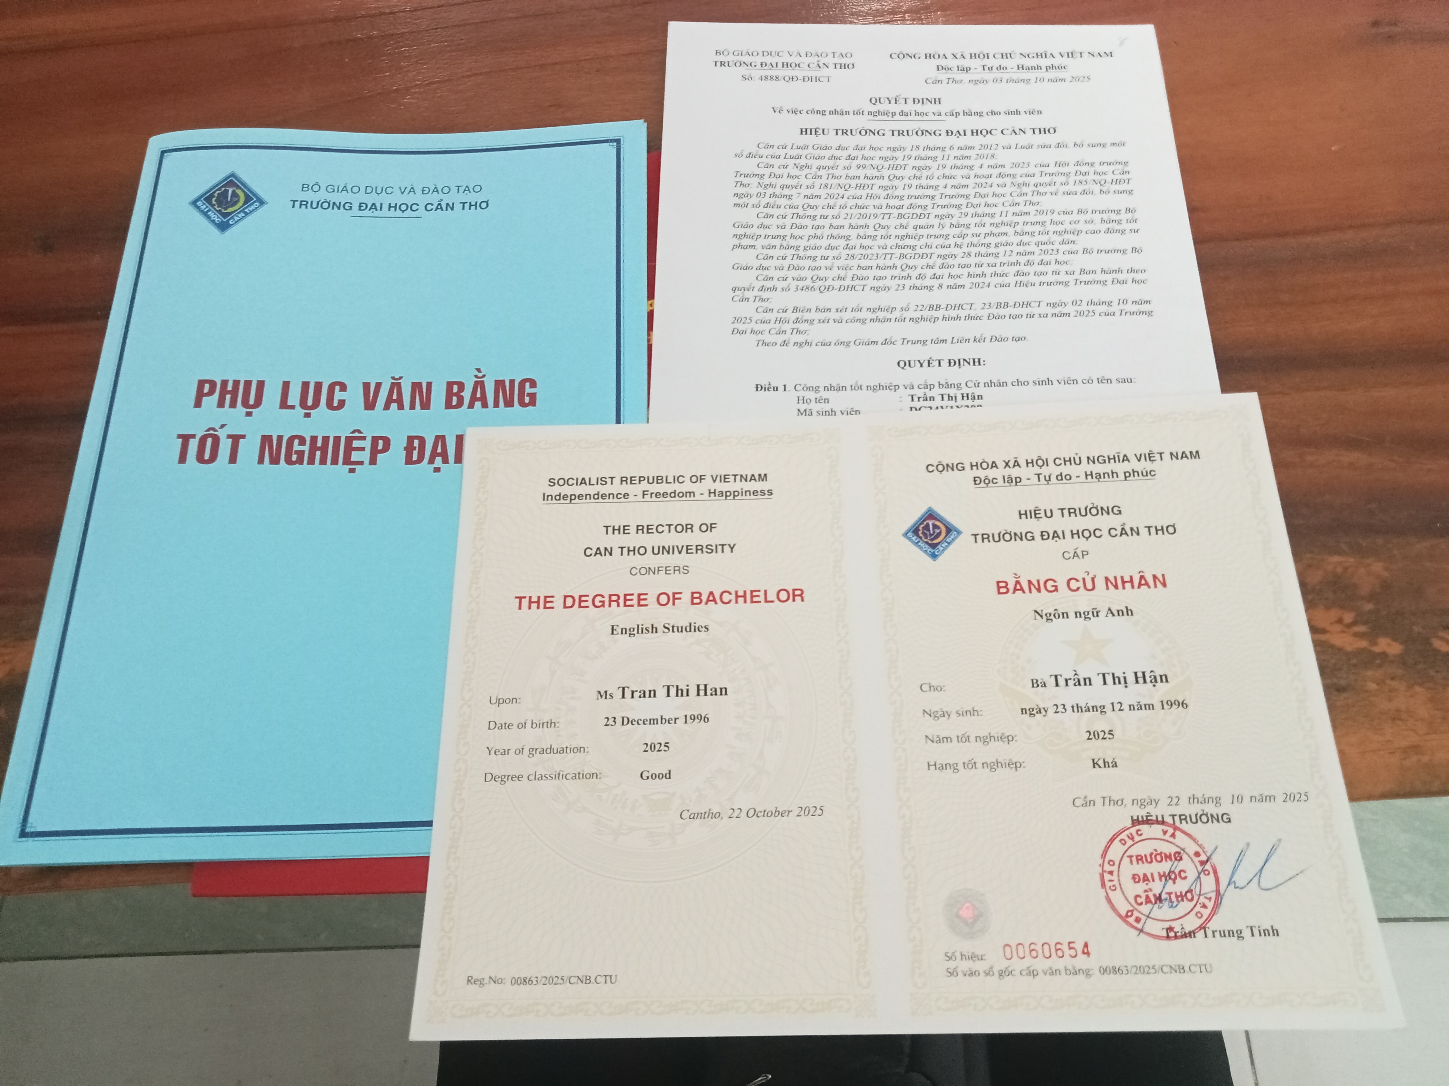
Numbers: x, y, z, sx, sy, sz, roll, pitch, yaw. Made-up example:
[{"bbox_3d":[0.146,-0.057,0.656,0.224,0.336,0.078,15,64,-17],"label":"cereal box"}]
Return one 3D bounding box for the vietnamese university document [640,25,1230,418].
[{"bbox_3d":[0.078,-0.090,0.447,0.210,0.004,0.297,1,66,1],"label":"vietnamese university document"}]

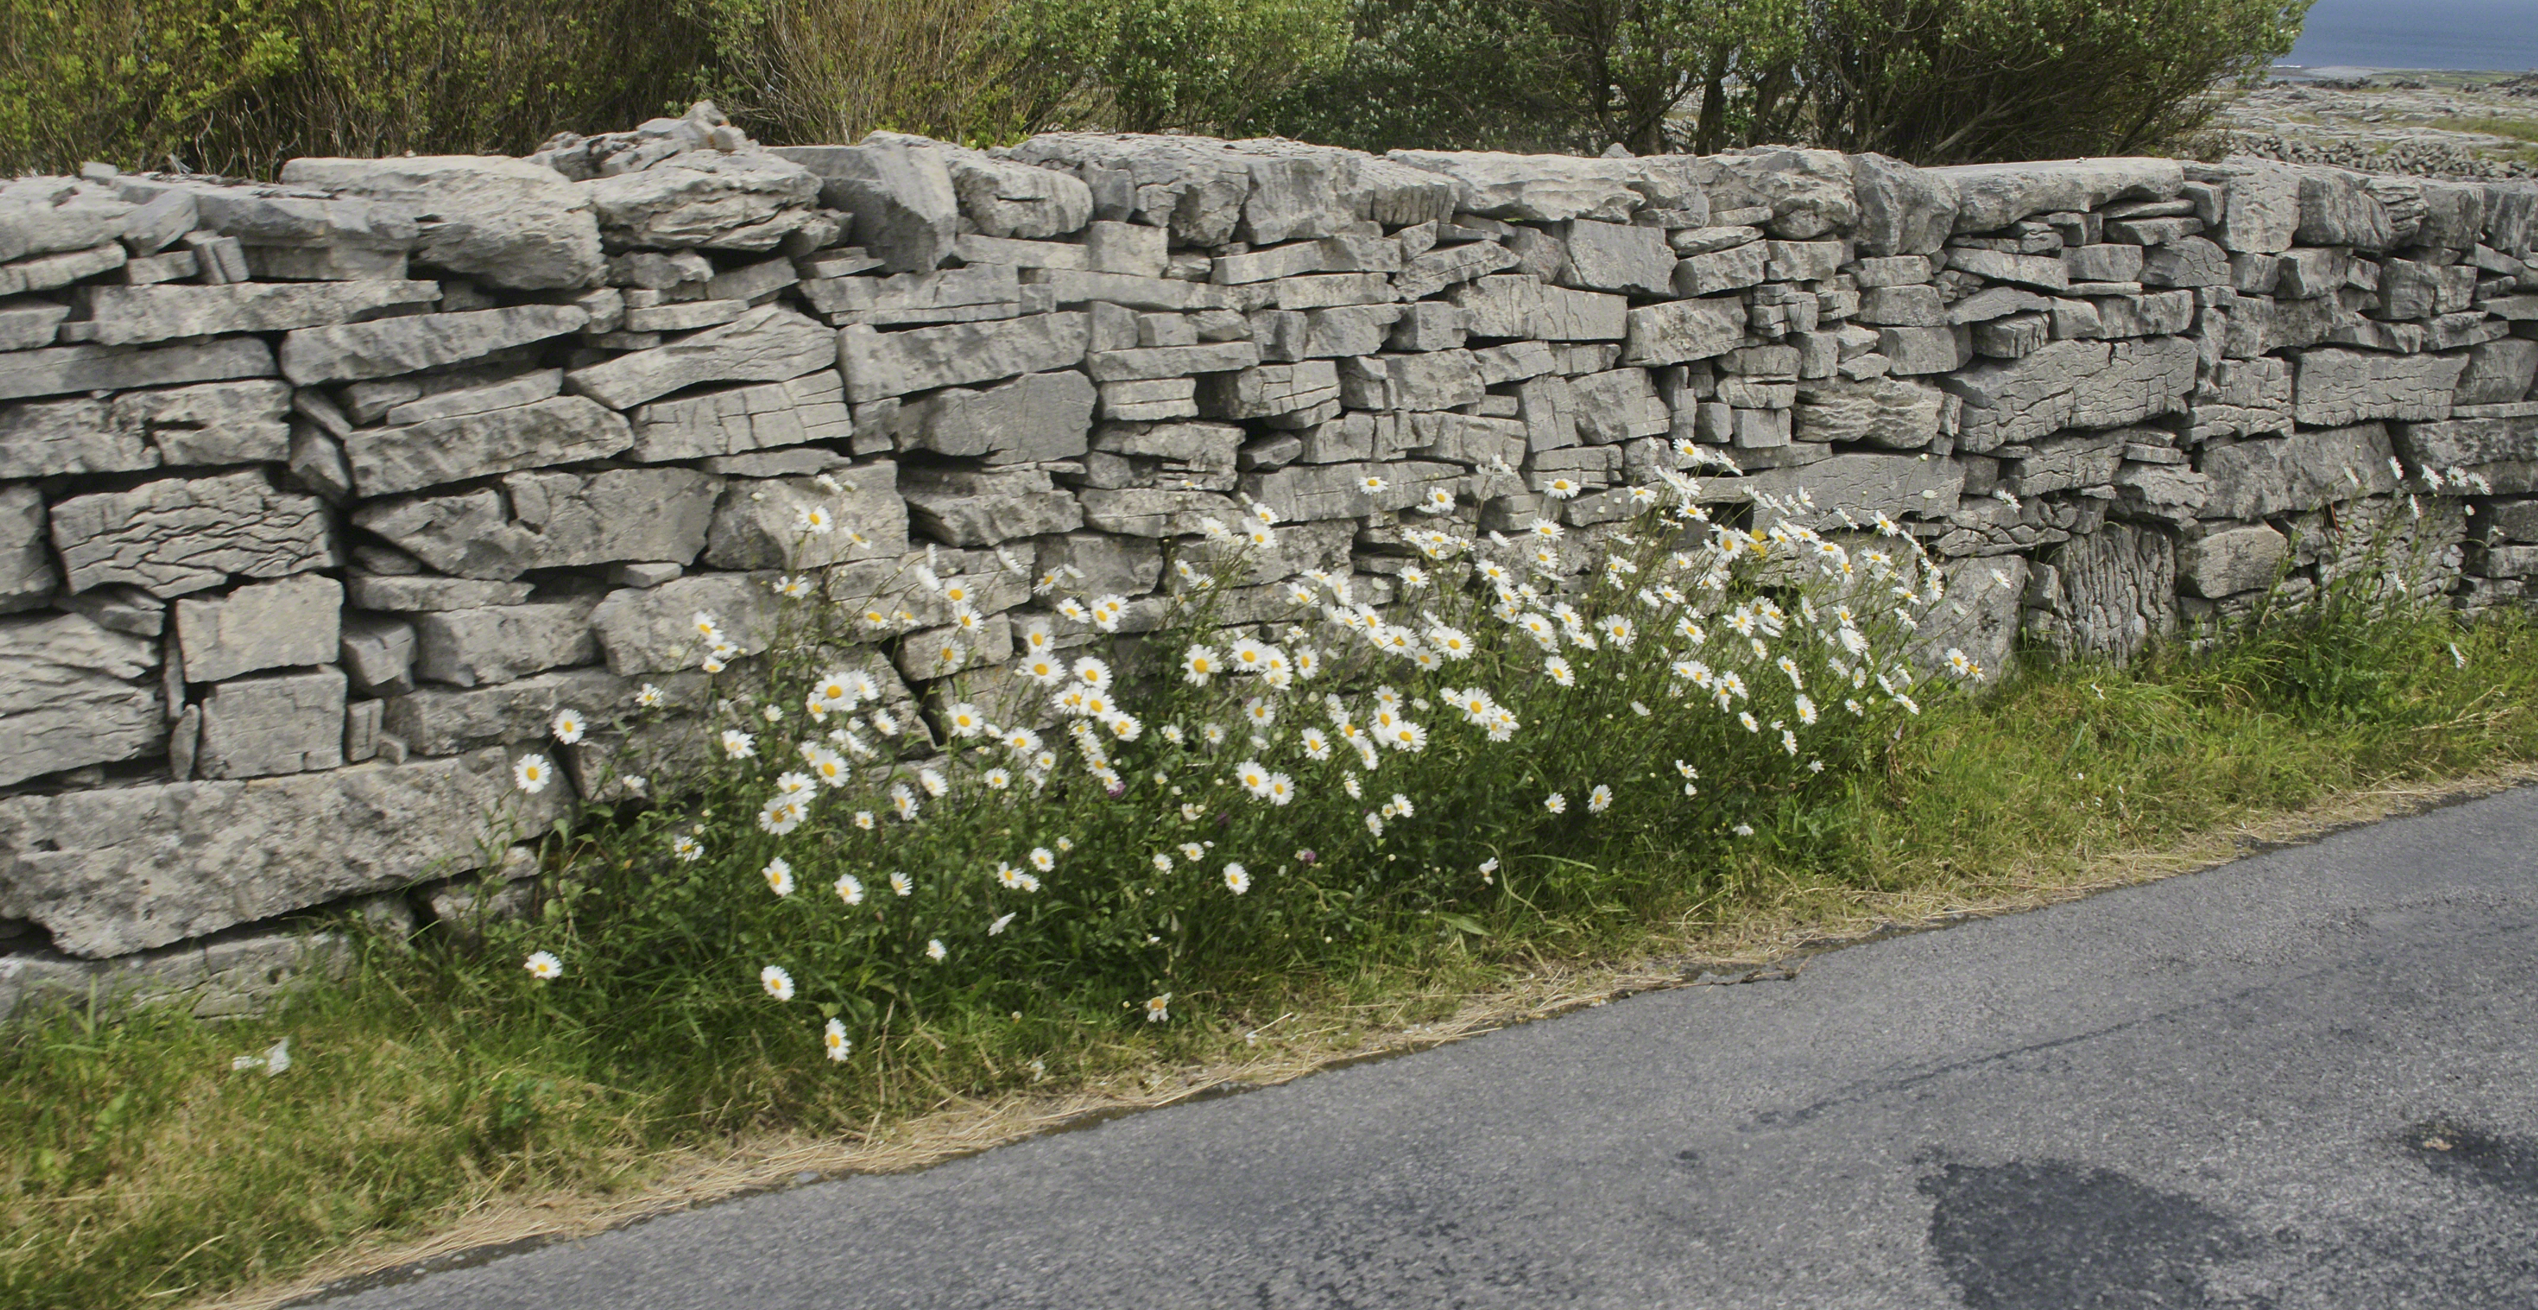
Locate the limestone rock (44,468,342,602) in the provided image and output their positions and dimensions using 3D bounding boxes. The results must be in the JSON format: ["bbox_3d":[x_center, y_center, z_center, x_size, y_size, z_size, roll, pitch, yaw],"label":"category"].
[{"bbox_3d":[-1.640,-0.206,4.109,0.387,0.178,0.250,-8,18,-35],"label":"limestone rock"}]

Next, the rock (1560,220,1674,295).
[{"bbox_3d":[0.565,-0.741,5.030,0.260,0.125,0.220,-4,16,-39],"label":"rock"}]

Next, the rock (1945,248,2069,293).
[{"bbox_3d":[1.526,-0.847,5.931,0.403,0.067,0.200,0,14,-35],"label":"rock"}]

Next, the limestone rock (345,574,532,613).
[{"bbox_3d":[-1.170,-0.103,3.759,0.250,0.050,0.200,-7,17,-38],"label":"limestone rock"}]

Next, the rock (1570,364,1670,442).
[{"bbox_3d":[0.661,-0.538,5.714,0.263,0.148,0.220,-8,18,-35],"label":"rock"}]

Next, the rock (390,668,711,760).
[{"bbox_3d":[-1.230,0.057,4.490,0.532,0.117,0.270,-8,18,-35],"label":"rock"}]

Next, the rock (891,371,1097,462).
[{"bbox_3d":[-0.512,-0.417,4.655,0.366,0.149,0.270,-9,18,-33],"label":"rock"}]

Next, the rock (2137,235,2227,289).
[{"bbox_3d":[2.161,-0.976,6.730,0.293,0.125,0.240,-8,18,-35],"label":"rock"}]

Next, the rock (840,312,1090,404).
[{"bbox_3d":[-0.593,-0.543,4.814,0.488,0.133,0.270,-8,18,-35],"label":"rock"}]

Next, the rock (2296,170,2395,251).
[{"bbox_3d":[2.459,-1.066,6.555,0.320,0.165,0.280,-9,19,-38],"label":"rock"}]

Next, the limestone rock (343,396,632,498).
[{"bbox_3d":[-1.223,-0.343,4.178,0.424,0.105,0.280,-14,21,-32],"label":"limestone rock"}]

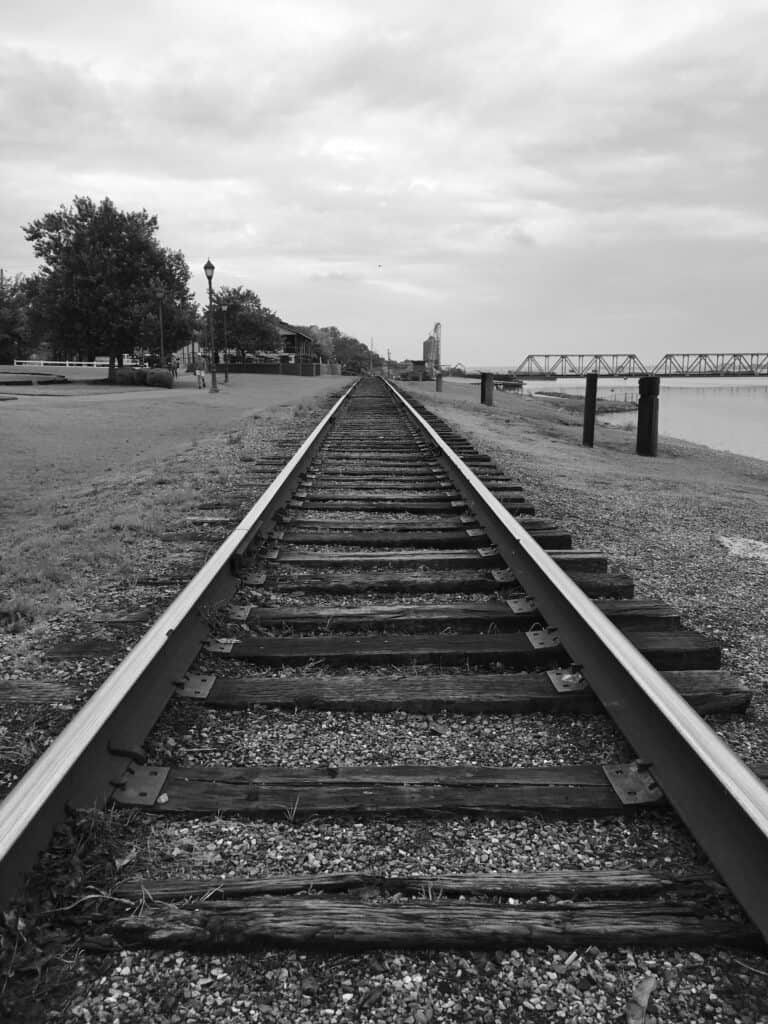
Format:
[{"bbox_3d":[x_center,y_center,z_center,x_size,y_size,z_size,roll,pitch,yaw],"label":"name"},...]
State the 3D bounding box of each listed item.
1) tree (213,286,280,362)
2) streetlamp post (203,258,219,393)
[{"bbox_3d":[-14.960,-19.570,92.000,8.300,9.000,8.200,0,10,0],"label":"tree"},{"bbox_3d":[-6.950,-7.480,34.560,0.450,5.300,0.450,0,10,0],"label":"streetlamp post"}]

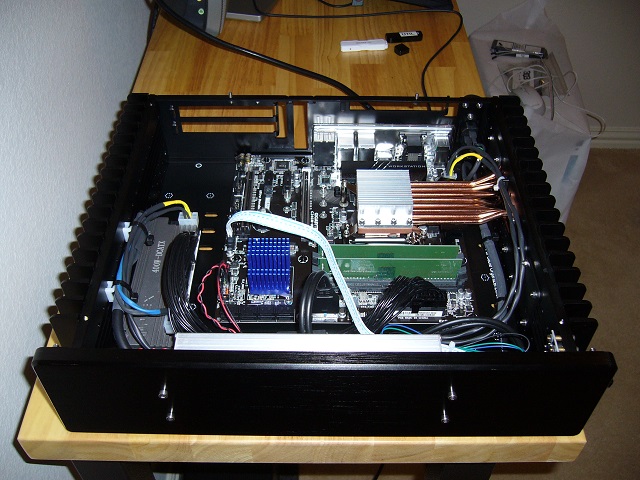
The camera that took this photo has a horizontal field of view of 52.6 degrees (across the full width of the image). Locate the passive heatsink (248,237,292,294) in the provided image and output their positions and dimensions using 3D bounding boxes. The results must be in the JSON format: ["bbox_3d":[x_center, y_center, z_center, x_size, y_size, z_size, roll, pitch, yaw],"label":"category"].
[{"bbox_3d":[-0.046,0.022,0.604,0.037,0.044,0.037,0,46,0],"label":"passive heatsink"}]

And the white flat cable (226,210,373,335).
[{"bbox_3d":[-0.024,0.031,0.582,0.142,0.045,0.132,0,46,0],"label":"white flat cable"}]

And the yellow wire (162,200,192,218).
[{"bbox_3d":[-0.139,-0.032,0.624,0.031,0.022,0.014,0,46,0],"label":"yellow wire"}]

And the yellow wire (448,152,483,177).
[{"bbox_3d":[0.157,-0.081,0.699,0.038,0.026,0.017,0,46,0],"label":"yellow wire"}]

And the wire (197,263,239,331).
[{"bbox_3d":[-0.091,0.054,0.588,0.048,0.024,0.105,0,46,0],"label":"wire"}]

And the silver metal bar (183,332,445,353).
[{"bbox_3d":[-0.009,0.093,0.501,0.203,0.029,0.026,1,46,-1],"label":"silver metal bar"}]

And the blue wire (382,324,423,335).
[{"bbox_3d":[0.068,0.078,0.549,0.041,0.014,0.020,0,46,0],"label":"blue wire"}]

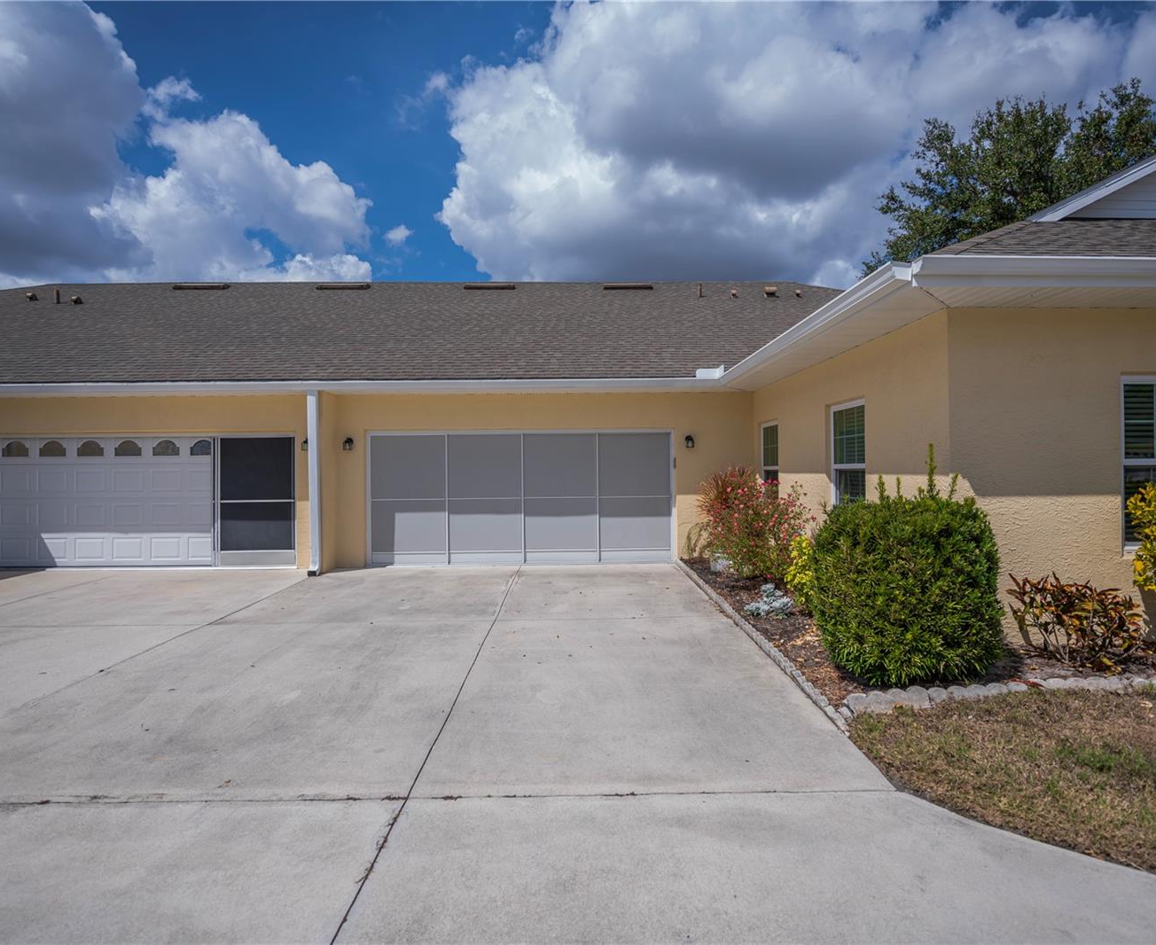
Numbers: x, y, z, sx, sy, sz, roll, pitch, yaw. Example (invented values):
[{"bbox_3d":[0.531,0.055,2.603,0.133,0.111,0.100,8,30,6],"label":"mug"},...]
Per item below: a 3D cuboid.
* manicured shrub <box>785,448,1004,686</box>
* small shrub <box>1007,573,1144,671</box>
[{"bbox_3d":[2.430,0.684,4.800,1.380,1.550,1.270,-1,0,-1],"label":"manicured shrub"},{"bbox_3d":[3.760,1.106,4.800,0.900,0.700,0.750,-1,0,-1],"label":"small shrub"}]

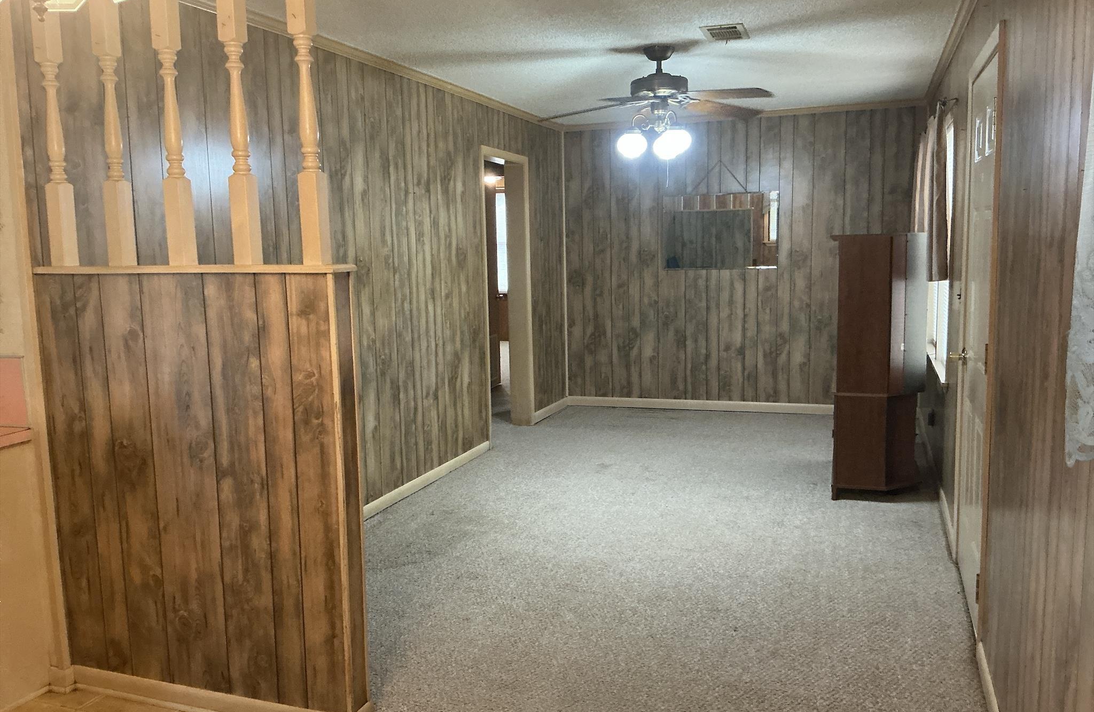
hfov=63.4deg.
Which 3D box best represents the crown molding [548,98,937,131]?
[{"bbox_3d":[1.490,-1.914,7.079,2.871,0.055,0.035,1,8,20],"label":"crown molding"}]

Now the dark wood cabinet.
[{"bbox_3d":[1.947,0.018,5.178,0.498,1.457,0.970,1,8,20],"label":"dark wood cabinet"}]

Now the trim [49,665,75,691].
[{"bbox_3d":[-1.614,1.071,2.946,0.064,0.084,0.040,1,8,20],"label":"trim"}]

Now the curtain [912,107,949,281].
[{"bbox_3d":[2.184,-0.907,5.073,0.135,0.865,1.730,1,8,20],"label":"curtain"}]

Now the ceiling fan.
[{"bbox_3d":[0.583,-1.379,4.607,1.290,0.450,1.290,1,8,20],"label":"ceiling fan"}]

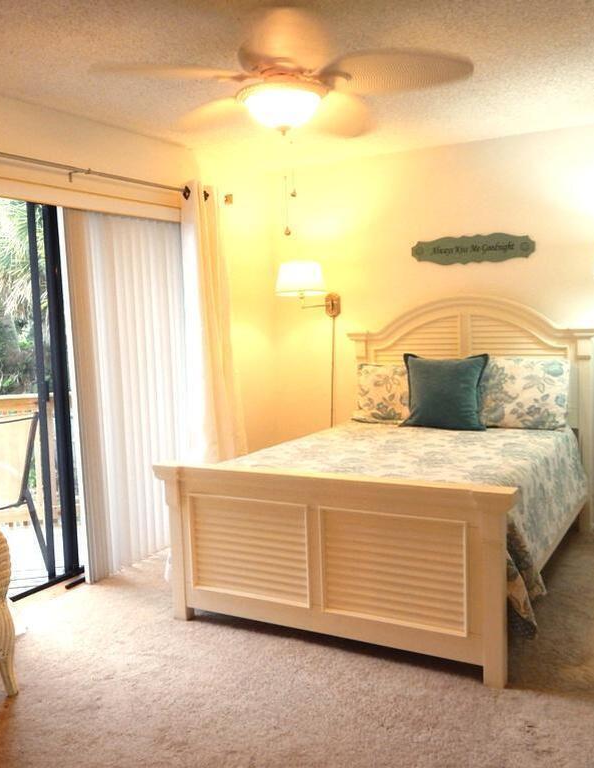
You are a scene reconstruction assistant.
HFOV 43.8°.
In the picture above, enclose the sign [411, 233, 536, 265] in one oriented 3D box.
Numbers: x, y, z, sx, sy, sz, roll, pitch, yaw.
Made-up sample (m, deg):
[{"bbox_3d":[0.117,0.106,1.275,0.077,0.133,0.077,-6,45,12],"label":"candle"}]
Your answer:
[{"bbox_3d":[1.132,-0.879,4.804,0.830,0.175,0.020,1,6,29],"label":"sign"}]

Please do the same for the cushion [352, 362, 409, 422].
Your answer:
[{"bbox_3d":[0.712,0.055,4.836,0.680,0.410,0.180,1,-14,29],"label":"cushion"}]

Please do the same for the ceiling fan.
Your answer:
[{"bbox_3d":[-0.062,-1.111,2.644,1.310,0.420,1.310,1,6,29],"label":"ceiling fan"}]

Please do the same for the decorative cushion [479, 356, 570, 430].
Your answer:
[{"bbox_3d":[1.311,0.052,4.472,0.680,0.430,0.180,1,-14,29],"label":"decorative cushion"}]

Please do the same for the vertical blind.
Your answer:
[{"bbox_3d":[-0.879,0.035,4.217,0.090,1.950,1.010,1,6,29],"label":"vertical blind"}]

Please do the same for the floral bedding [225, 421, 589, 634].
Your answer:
[{"bbox_3d":[0.588,0.583,3.961,1.650,0.560,2.020,1,6,29],"label":"floral bedding"}]

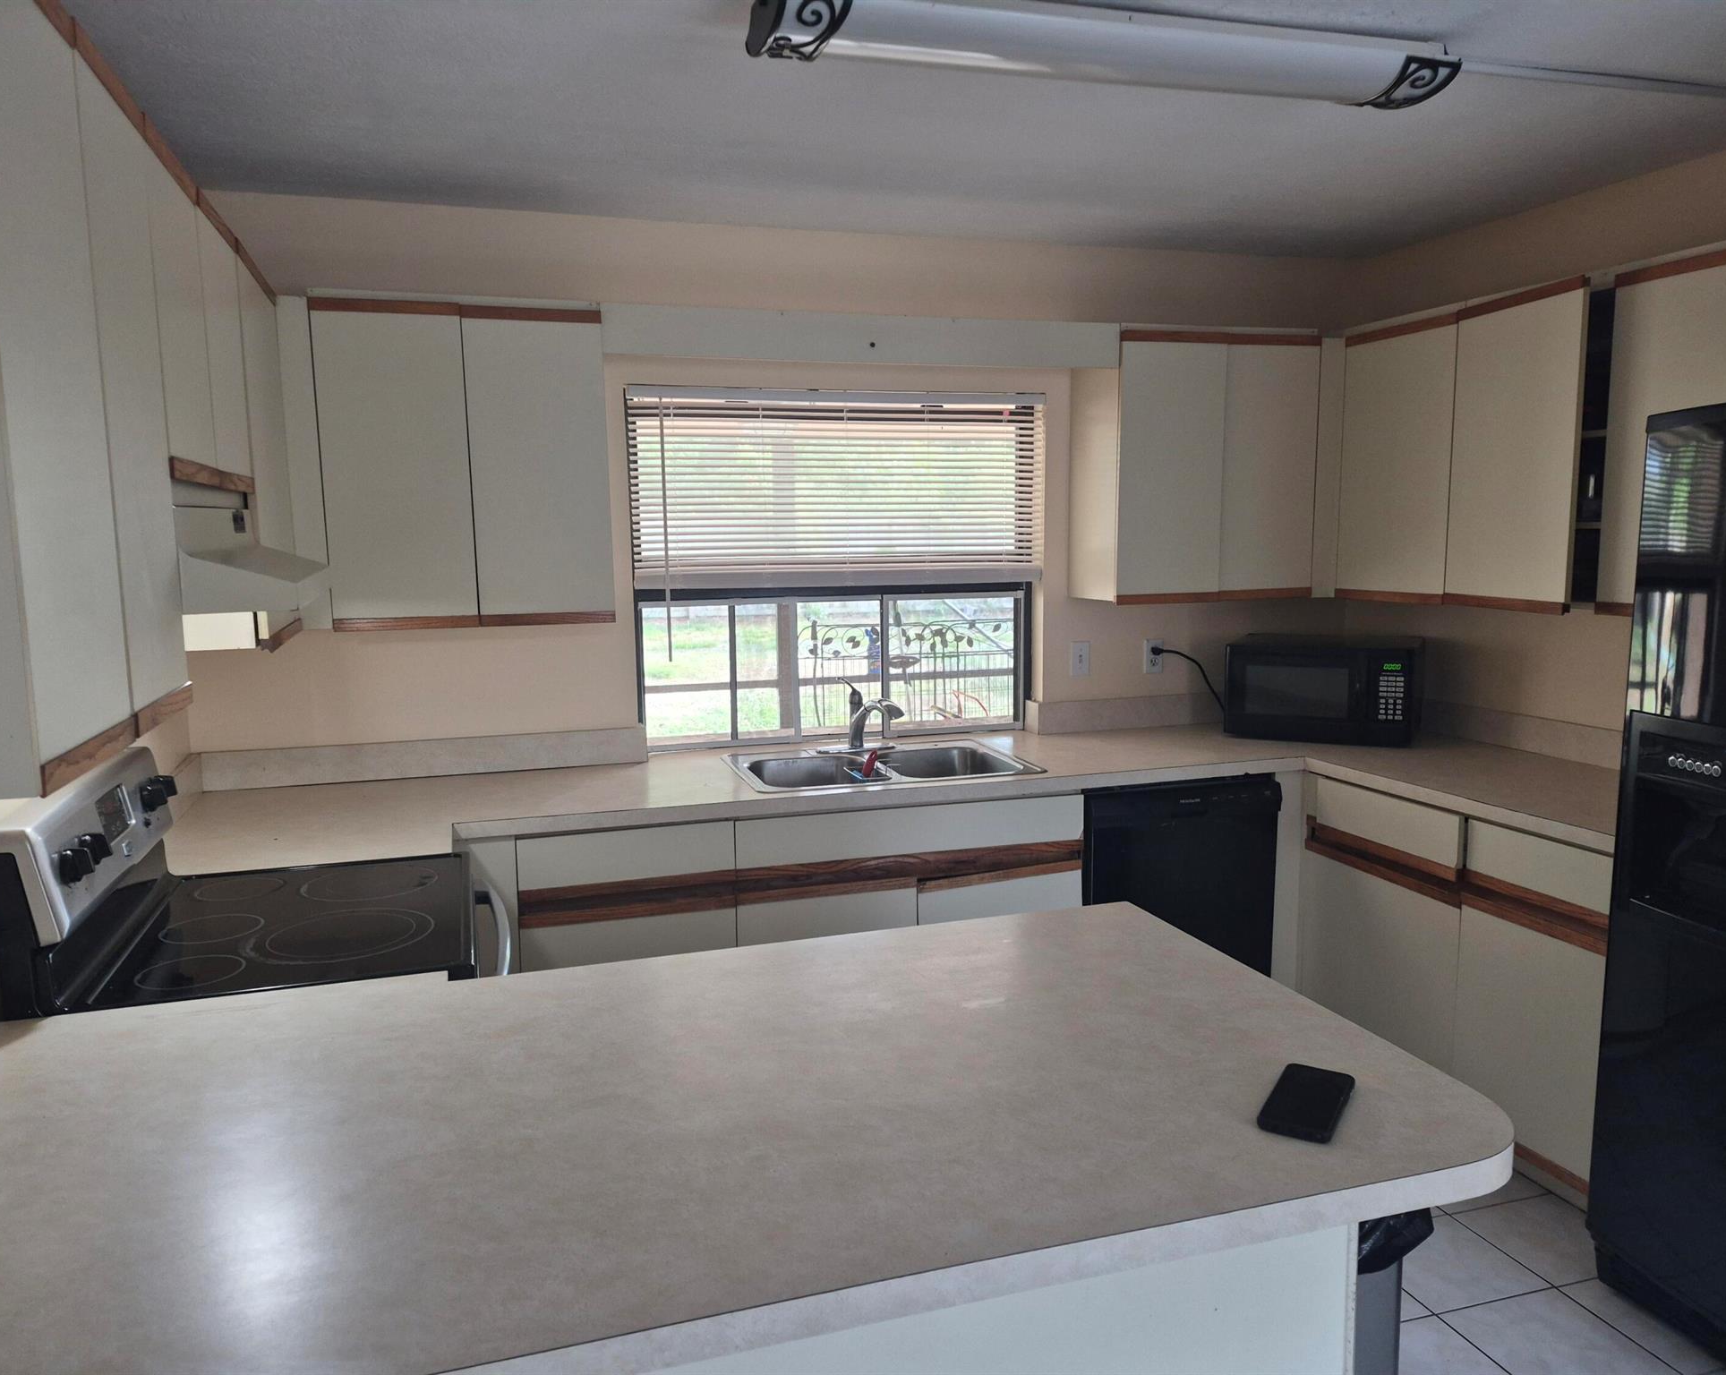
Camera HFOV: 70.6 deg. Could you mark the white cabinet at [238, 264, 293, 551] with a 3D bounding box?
[{"bbox_3d":[-1.428,-0.491,2.588,0.316,0.737,0.525,-3,8,-18],"label":"white cabinet"}]

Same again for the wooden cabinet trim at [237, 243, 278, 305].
[{"bbox_3d":[-1.304,-0.881,2.605,0.021,0.031,0.548,-3,8,-18],"label":"wooden cabinet trim"}]

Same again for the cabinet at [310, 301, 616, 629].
[{"bbox_3d":[-1.047,-0.574,3.237,0.698,0.810,0.311,-3,8,-18],"label":"cabinet"}]

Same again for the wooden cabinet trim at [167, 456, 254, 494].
[{"bbox_3d":[-1.088,-0.347,2.035,0.022,0.031,0.731,-3,8,-18],"label":"wooden cabinet trim"}]

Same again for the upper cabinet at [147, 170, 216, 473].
[{"bbox_3d":[-1.173,-0.546,1.798,0.311,0.434,0.365,-3,8,-18],"label":"upper cabinet"}]

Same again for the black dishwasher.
[{"bbox_3d":[0.810,0.648,3.706,0.603,0.845,0.590,-3,8,-18],"label":"black dishwasher"}]

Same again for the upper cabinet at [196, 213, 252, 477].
[{"bbox_3d":[-1.245,-0.577,2.097,0.282,0.440,0.354,-3,8,-18],"label":"upper cabinet"}]

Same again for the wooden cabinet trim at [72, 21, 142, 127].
[{"bbox_3d":[-0.936,-0.744,1.500,0.022,0.034,0.312,-3,8,-18],"label":"wooden cabinet trim"}]

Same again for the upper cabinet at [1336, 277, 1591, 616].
[{"bbox_3d":[1.745,-0.623,3.355,0.350,0.786,0.920,-3,8,-18],"label":"upper cabinet"}]

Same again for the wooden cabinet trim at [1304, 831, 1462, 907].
[{"bbox_3d":[1.377,0.482,3.250,0.025,0.048,0.584,-3,8,-18],"label":"wooden cabinet trim"}]

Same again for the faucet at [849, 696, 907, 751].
[{"bbox_3d":[0.030,0.103,3.608,0.075,0.170,0.220,-8,10,-43],"label":"faucet"}]

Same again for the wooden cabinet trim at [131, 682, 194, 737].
[{"bbox_3d":[-0.900,0.026,1.556,0.022,0.036,0.314,-3,8,-18],"label":"wooden cabinet trim"}]

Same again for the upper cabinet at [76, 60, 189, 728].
[{"bbox_3d":[-1.063,-0.348,1.497,0.311,0.753,0.331,-3,8,-18],"label":"upper cabinet"}]

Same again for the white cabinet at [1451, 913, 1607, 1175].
[{"bbox_3d":[1.868,0.831,2.926,0.580,0.538,0.552,-3,8,-18],"label":"white cabinet"}]

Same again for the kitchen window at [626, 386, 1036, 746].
[{"bbox_3d":[-0.056,-0.356,3.738,1.302,1.083,0.106,-3,8,-18],"label":"kitchen window"}]

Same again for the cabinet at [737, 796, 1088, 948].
[{"bbox_3d":[0.062,0.660,3.537,0.980,0.763,0.580,-3,8,-18],"label":"cabinet"}]

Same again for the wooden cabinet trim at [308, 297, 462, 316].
[{"bbox_3d":[-1.171,-0.934,2.997,0.349,0.030,0.021,-3,8,-18],"label":"wooden cabinet trim"}]

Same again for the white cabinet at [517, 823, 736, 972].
[{"bbox_3d":[-0.637,0.707,3.216,0.521,0.792,0.510,-3,8,-18],"label":"white cabinet"}]

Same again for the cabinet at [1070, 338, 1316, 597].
[{"bbox_3d":[1.063,-0.694,3.930,0.712,0.818,0.311,-3,8,-18],"label":"cabinet"}]

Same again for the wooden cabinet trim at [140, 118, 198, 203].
[{"bbox_3d":[-1.040,-0.780,1.815,0.022,0.032,0.354,-3,8,-18],"label":"wooden cabinet trim"}]

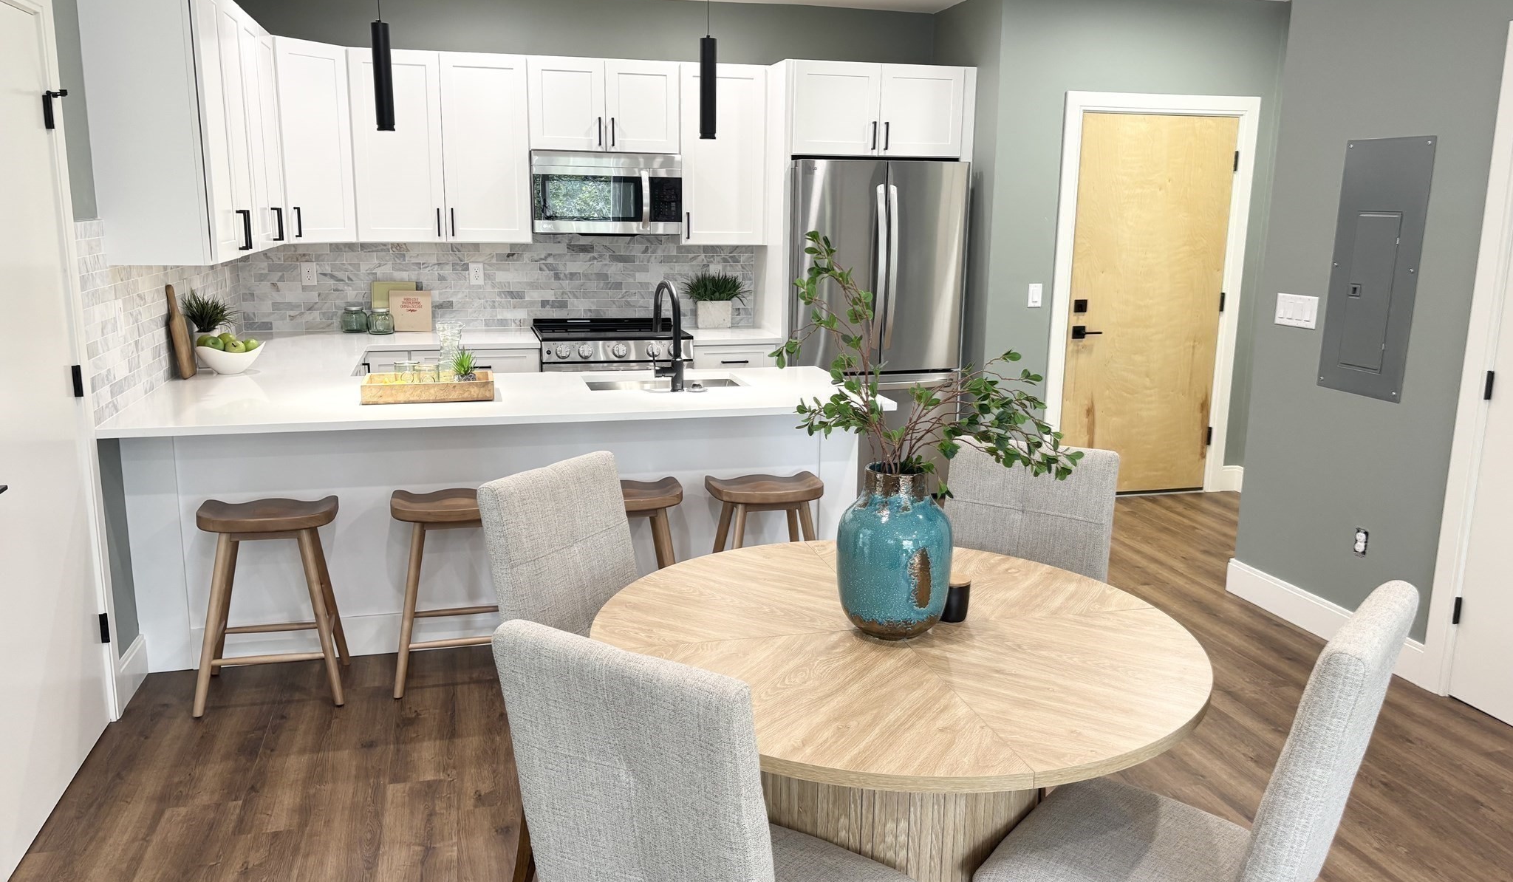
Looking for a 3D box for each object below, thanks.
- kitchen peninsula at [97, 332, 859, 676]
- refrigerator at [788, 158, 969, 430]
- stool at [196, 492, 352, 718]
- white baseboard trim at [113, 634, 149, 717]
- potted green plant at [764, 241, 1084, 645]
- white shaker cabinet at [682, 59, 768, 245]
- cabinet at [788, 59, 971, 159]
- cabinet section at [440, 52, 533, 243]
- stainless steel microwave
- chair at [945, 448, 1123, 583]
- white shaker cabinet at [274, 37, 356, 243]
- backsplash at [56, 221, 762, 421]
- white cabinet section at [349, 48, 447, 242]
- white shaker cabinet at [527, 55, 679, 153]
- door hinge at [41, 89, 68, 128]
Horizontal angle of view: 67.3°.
[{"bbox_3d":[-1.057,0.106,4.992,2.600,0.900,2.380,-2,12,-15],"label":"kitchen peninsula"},{"bbox_3d":[0.549,-0.579,6.210,0.910,1.785,0.810,-2,12,-15],"label":"refrigerator"},{"bbox_3d":[-1.592,0.512,3.723,0.455,0.640,0.365,-2,12,-15],"label":"stool"},{"bbox_3d":[-2.032,0.764,3.702,0.022,0.142,0.350,-2,12,-15],"label":"white baseboard trim"},{"bbox_3d":[0.332,0.003,2.220,0.600,0.785,0.440,1,12,0],"label":"potted green plant"},{"bbox_3d":[-0.216,-1.528,6.110,0.460,0.916,0.325,-2,12,-15],"label":"white shaker cabinet"},{"bbox_3d":[0.544,-1.741,6.069,0.915,0.451,0.630,-2,12,-15],"label":"cabinet"},{"bbox_3d":[-1.374,-1.471,5.776,0.415,0.909,0.330,-2,12,-14],"label":"cabinet section"},{"bbox_3d":[-0.800,-1.291,5.954,0.765,0.412,0.420,-2,12,-15],"label":"stainless steel microwave"},{"bbox_3d":[0.581,0.554,2.811,0.485,1.000,0.600,7,13,27],"label":"chair"},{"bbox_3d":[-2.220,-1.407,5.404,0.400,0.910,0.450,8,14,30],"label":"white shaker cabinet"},{"bbox_3d":[-1.016,-0.650,4.919,2.700,0.610,2.530,-2,12,-15],"label":"backsplash"},{"bbox_3d":[-1.779,-1.455,5.671,0.423,0.909,0.330,-2,12,-14],"label":"white cabinet section"},{"bbox_3d":[-0.801,-1.720,5.887,0.765,0.456,0.330,-2,12,-15],"label":"white shaker cabinet"},{"bbox_3d":[-1.921,-0.906,3.105,0.075,0.110,0.035,-2,12,-15],"label":"door hinge"}]

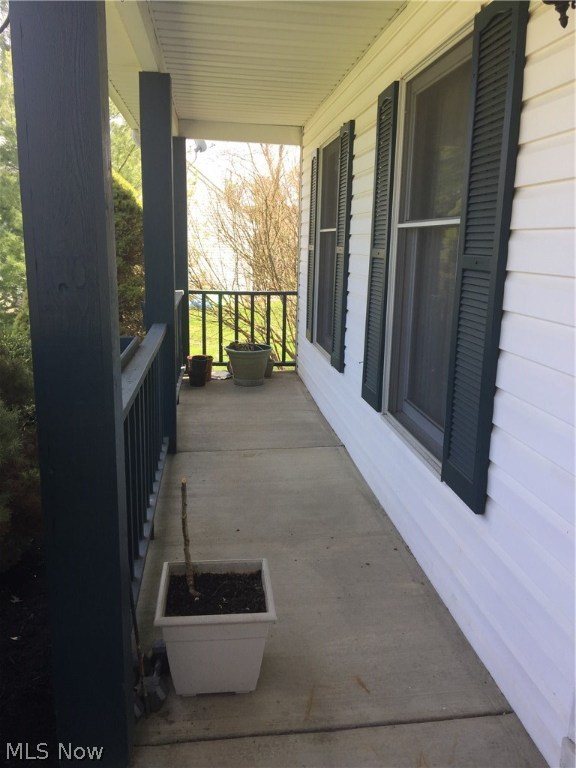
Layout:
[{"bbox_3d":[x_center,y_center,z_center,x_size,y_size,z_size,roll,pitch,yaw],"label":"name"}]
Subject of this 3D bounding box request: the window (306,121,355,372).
[{"bbox_3d":[0.318,-1.044,5.056,0.074,1.640,1.630,0,12,-7],"label":"window"}]

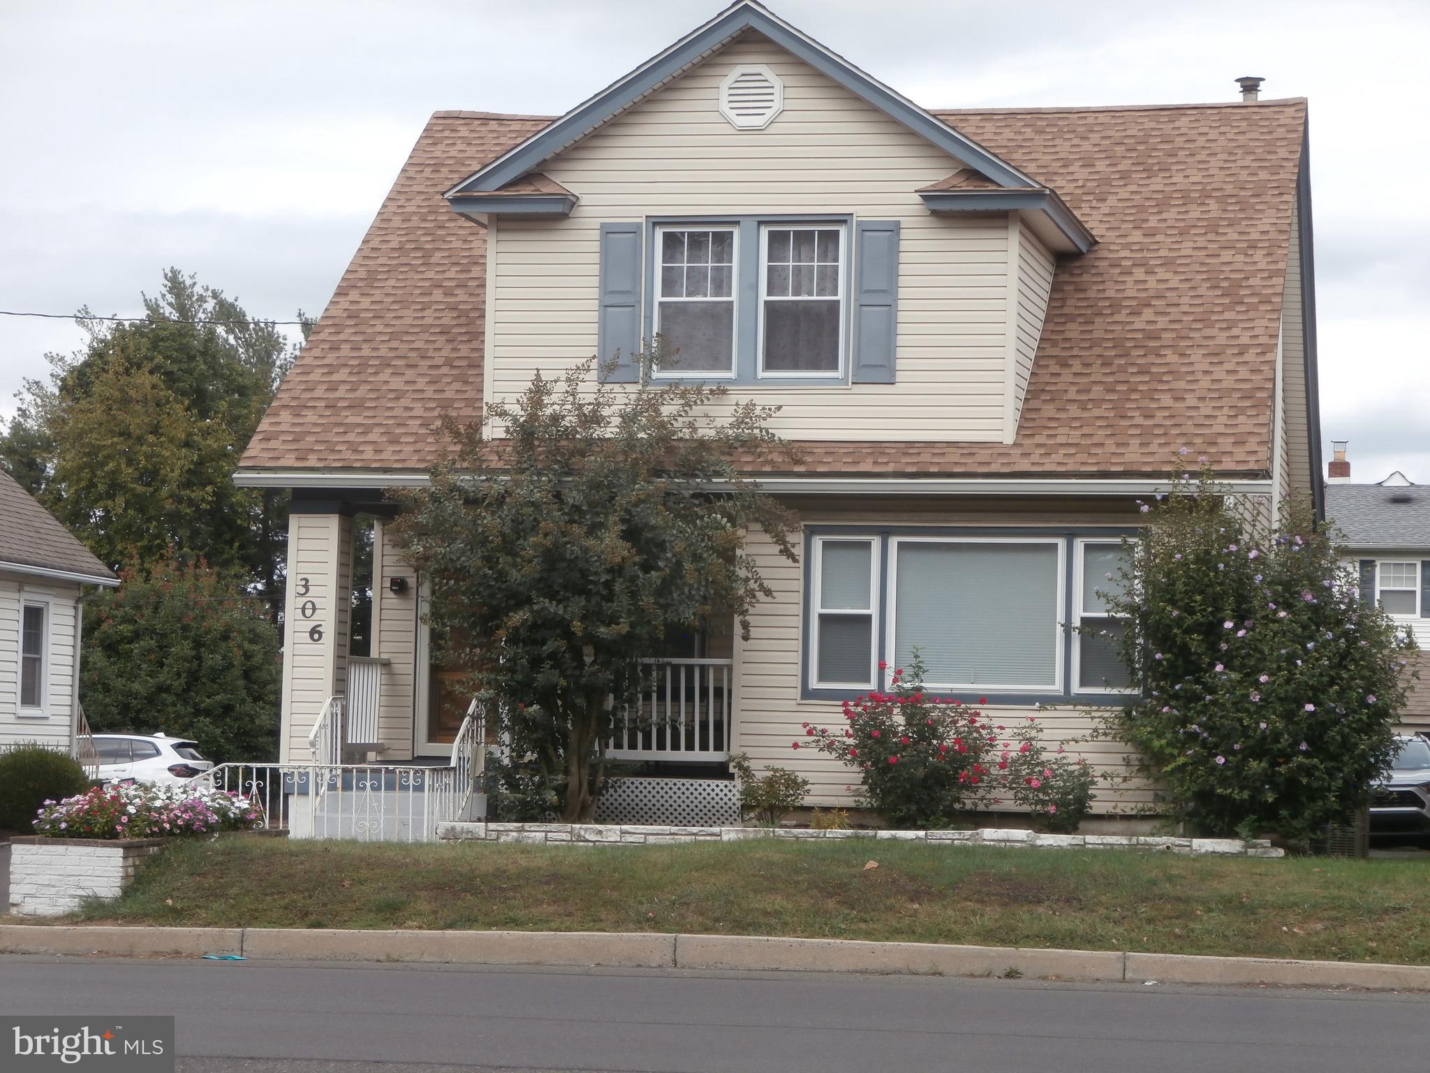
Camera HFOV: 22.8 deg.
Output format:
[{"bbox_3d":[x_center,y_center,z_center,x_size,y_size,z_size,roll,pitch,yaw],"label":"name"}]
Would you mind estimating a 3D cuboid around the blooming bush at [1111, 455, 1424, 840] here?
[{"bbox_3d":[4.349,0.964,28.446,2.400,3.040,2.100,1,-2,12],"label":"blooming bush"}]

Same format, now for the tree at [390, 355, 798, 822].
[{"bbox_3d":[-1.056,0.431,29.493,3.500,3.940,2.900,1,-2,12],"label":"tree"}]

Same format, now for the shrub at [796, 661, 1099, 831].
[{"bbox_3d":[1.959,1.745,29.299,2.570,1.430,1.050,1,-2,12],"label":"shrub"}]

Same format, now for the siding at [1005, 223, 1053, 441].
[{"bbox_3d":[2.760,-1.737,31.256,0.120,2.010,2.750,1,-2,12],"label":"siding"}]

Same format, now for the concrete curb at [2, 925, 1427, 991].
[{"bbox_3d":[-0.186,2.880,24.250,10.028,0.220,0.180,0,-2,12],"label":"concrete curb"}]

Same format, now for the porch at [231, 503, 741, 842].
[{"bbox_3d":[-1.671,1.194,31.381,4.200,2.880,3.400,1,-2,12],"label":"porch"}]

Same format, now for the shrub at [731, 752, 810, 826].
[{"bbox_3d":[0.451,2.131,29.829,0.650,0.620,0.600,1,-2,12],"label":"shrub"}]

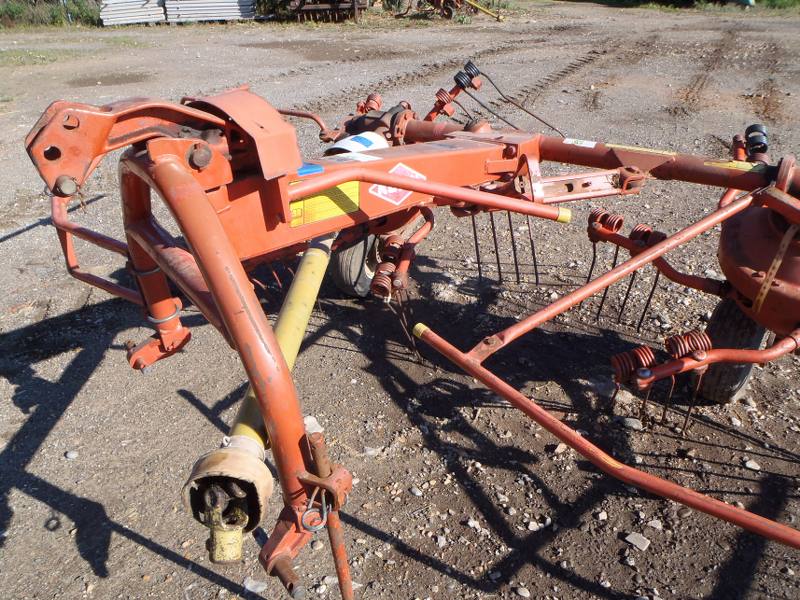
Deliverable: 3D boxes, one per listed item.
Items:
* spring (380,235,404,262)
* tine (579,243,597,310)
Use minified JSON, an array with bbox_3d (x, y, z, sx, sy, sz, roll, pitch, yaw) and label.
[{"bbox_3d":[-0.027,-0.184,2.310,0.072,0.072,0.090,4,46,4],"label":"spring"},{"bbox_3d":[0.716,-0.090,2.475,0.030,0.325,0.040,20,45,23],"label":"tine"}]

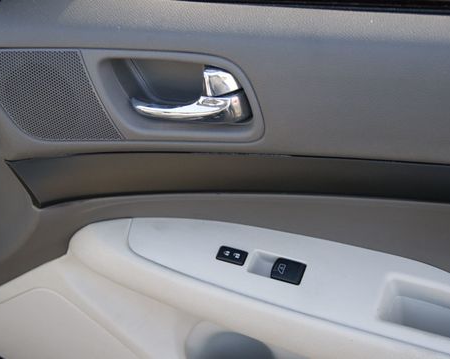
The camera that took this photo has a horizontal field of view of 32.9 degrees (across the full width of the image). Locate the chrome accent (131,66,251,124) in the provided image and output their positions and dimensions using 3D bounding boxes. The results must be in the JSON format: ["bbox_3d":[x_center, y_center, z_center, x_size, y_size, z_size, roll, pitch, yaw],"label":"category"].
[{"bbox_3d":[-0.034,-0.083,0.755,0.119,0.050,0.036,3,26,3],"label":"chrome accent"}]

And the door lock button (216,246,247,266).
[{"bbox_3d":[0.007,0.075,0.742,0.027,0.006,0.015,14,51,11],"label":"door lock button"}]

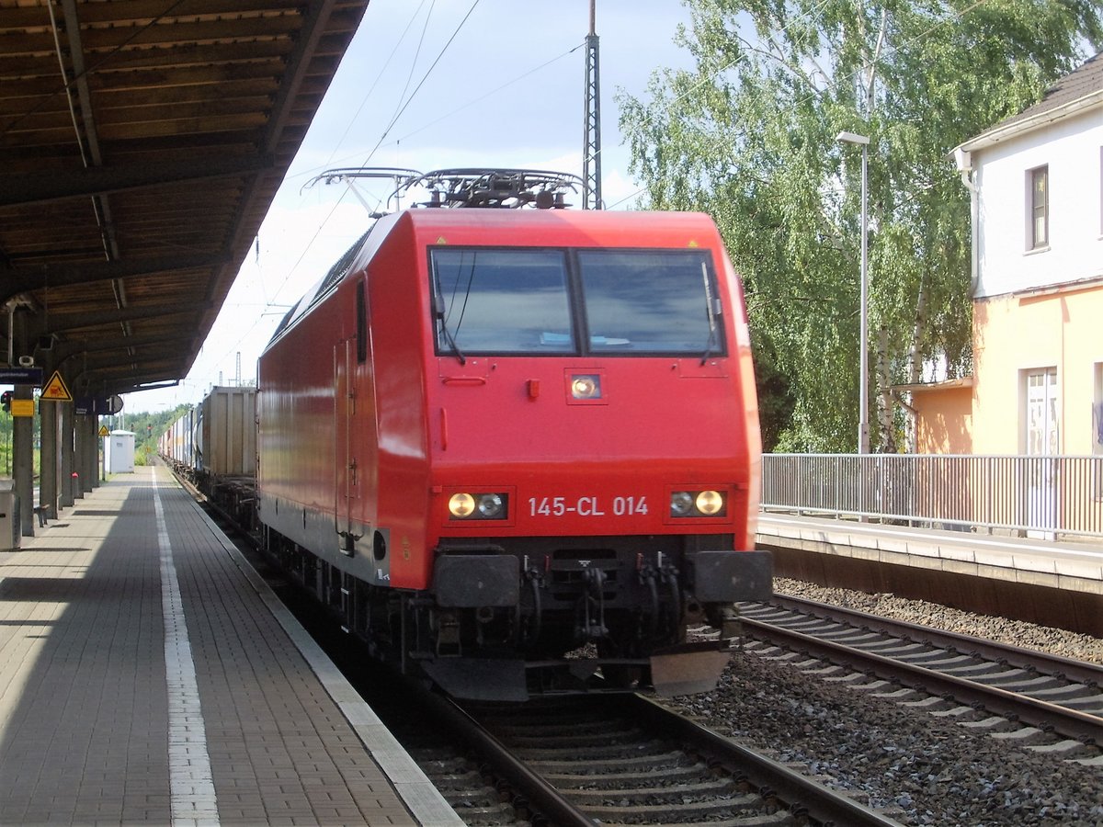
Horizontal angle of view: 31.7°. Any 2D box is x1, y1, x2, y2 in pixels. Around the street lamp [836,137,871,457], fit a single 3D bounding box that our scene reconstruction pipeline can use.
[{"bbox_3d":[4.737,-1.351,30.482,0.470,6.140,0.250,0,-1,-11],"label":"street lamp"}]

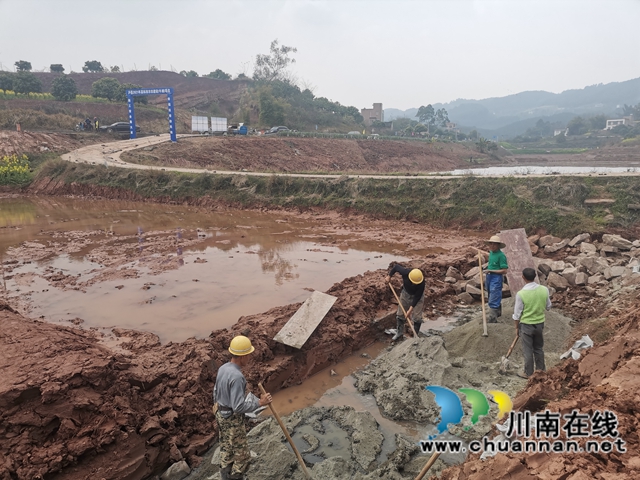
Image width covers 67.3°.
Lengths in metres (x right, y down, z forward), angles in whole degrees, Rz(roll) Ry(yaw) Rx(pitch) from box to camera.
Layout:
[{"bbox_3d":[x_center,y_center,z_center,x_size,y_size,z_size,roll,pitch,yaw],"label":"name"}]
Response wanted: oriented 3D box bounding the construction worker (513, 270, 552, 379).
[{"bbox_3d":[3.068,1.218,6.974,0.530,1.660,0.380,1,11,4],"label":"construction worker"}]

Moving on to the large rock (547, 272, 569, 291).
[{"bbox_3d":[4.773,0.855,9.600,0.405,0.345,0.324,7,15,27],"label":"large rock"}]

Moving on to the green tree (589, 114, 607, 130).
[{"bbox_3d":[138.496,-58.592,240.000,8.600,8.200,8.300,7,15,28],"label":"green tree"}]

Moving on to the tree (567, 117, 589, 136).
[{"bbox_3d":[109.740,-48.374,205.000,8.300,8.400,8.300,7,15,27],"label":"tree"}]

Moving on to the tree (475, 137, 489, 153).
[{"bbox_3d":[30.237,-17.880,90.000,2.500,3.000,2.400,3,11,18],"label":"tree"}]

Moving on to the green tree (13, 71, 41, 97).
[{"bbox_3d":[-47.462,-25.232,78.000,4.400,4.400,4.300,-6,12,-30],"label":"green tree"}]

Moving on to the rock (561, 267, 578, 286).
[{"bbox_3d":[5.813,0.850,11.200,0.420,0.420,0.420,5,12,25],"label":"rock"}]

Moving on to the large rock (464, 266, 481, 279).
[{"bbox_3d":[3.163,0.684,10.000,0.347,0.207,0.277,4,14,18],"label":"large rock"}]

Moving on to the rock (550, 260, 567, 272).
[{"bbox_3d":[5.210,0.577,10.500,0.315,0.203,0.252,7,15,27],"label":"rock"}]

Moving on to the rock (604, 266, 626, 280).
[{"bbox_3d":[6.628,0.749,10.800,0.420,0.250,0.340,8,16,32],"label":"rock"}]

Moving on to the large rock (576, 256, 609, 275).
[{"bbox_3d":[6.519,0.602,11.500,0.680,0.340,0.480,8,15,30],"label":"large rock"}]

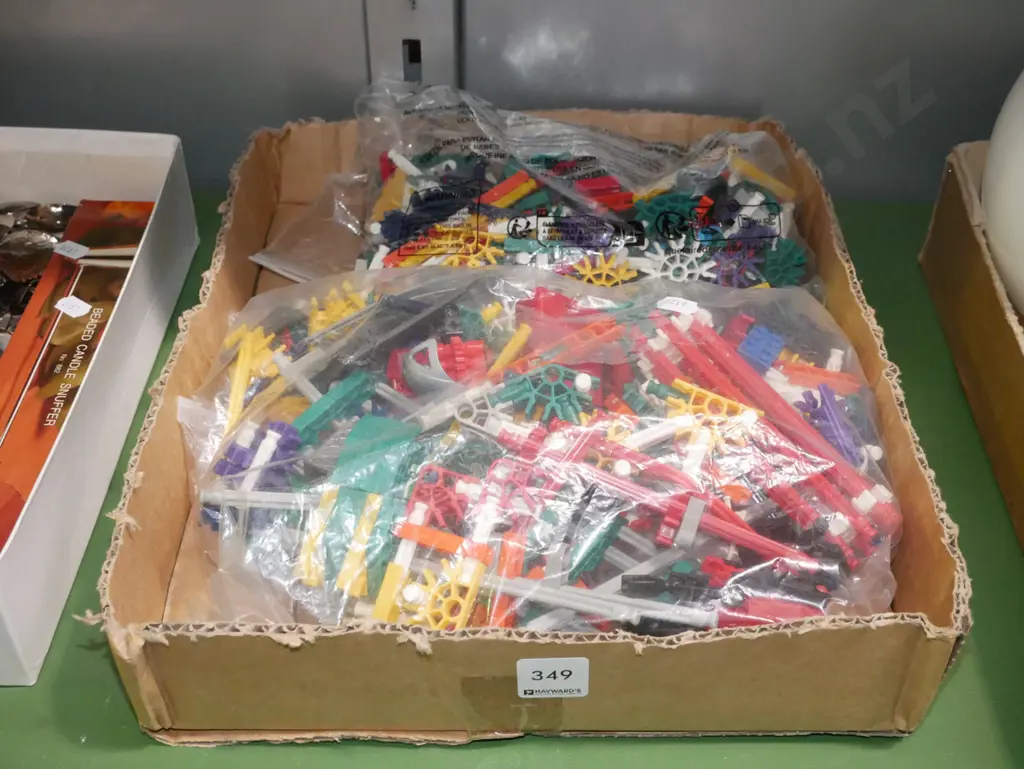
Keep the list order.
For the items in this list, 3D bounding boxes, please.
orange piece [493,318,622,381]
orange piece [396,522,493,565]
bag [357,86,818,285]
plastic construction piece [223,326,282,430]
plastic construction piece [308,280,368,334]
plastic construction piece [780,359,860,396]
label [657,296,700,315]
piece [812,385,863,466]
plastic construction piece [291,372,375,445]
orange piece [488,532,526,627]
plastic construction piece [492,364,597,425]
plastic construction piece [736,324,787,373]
[{"bbox_3d":[0.021,-0.013,0.451,0.061,0.010,0.012,-22,48,-26],"label":"orange piece"},{"bbox_3d":[-0.026,0.062,0.407,0.038,0.007,0.008,15,45,8],"label":"orange piece"},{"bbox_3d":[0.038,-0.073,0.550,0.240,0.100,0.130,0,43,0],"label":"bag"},{"bbox_3d":[-0.104,-0.002,0.425,0.020,0.013,0.038,6,61,10],"label":"plastic construction piece"},{"bbox_3d":[-0.080,-0.035,0.488,0.029,0.018,0.017,-23,48,-23],"label":"plastic construction piece"},{"bbox_3d":[0.130,-0.002,0.450,0.034,0.008,0.009,20,46,20],"label":"plastic construction piece"},{"bbox_3d":[0.074,-0.035,0.475,0.020,0.001,0.011,13,45,13],"label":"label"},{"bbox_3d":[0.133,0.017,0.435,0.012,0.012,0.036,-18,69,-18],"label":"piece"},{"bbox_3d":[-0.069,0.009,0.414,0.036,0.020,0.008,-36,68,-8],"label":"plastic construction piece"},{"bbox_3d":[-0.002,0.074,0.397,0.010,0.009,0.039,6,68,6],"label":"orange piece"},{"bbox_3d":[0.013,0.004,0.412,0.039,0.008,0.024,1,65,-3],"label":"plastic construction piece"},{"bbox_3d":[0.109,-0.014,0.466,0.016,0.011,0.016,28,59,15],"label":"plastic construction piece"}]

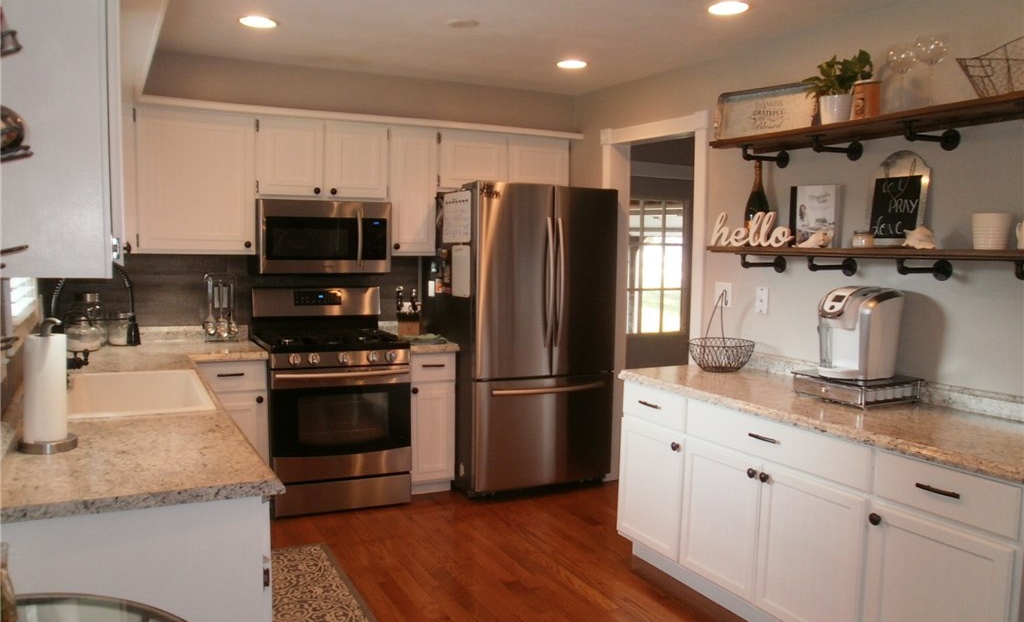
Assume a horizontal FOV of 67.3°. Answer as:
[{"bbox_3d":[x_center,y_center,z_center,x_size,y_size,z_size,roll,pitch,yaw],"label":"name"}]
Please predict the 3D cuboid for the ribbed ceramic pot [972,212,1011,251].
[{"bbox_3d":[1.600,-0.262,2.571,0.126,0.121,0.126,-1,5,-27],"label":"ribbed ceramic pot"}]

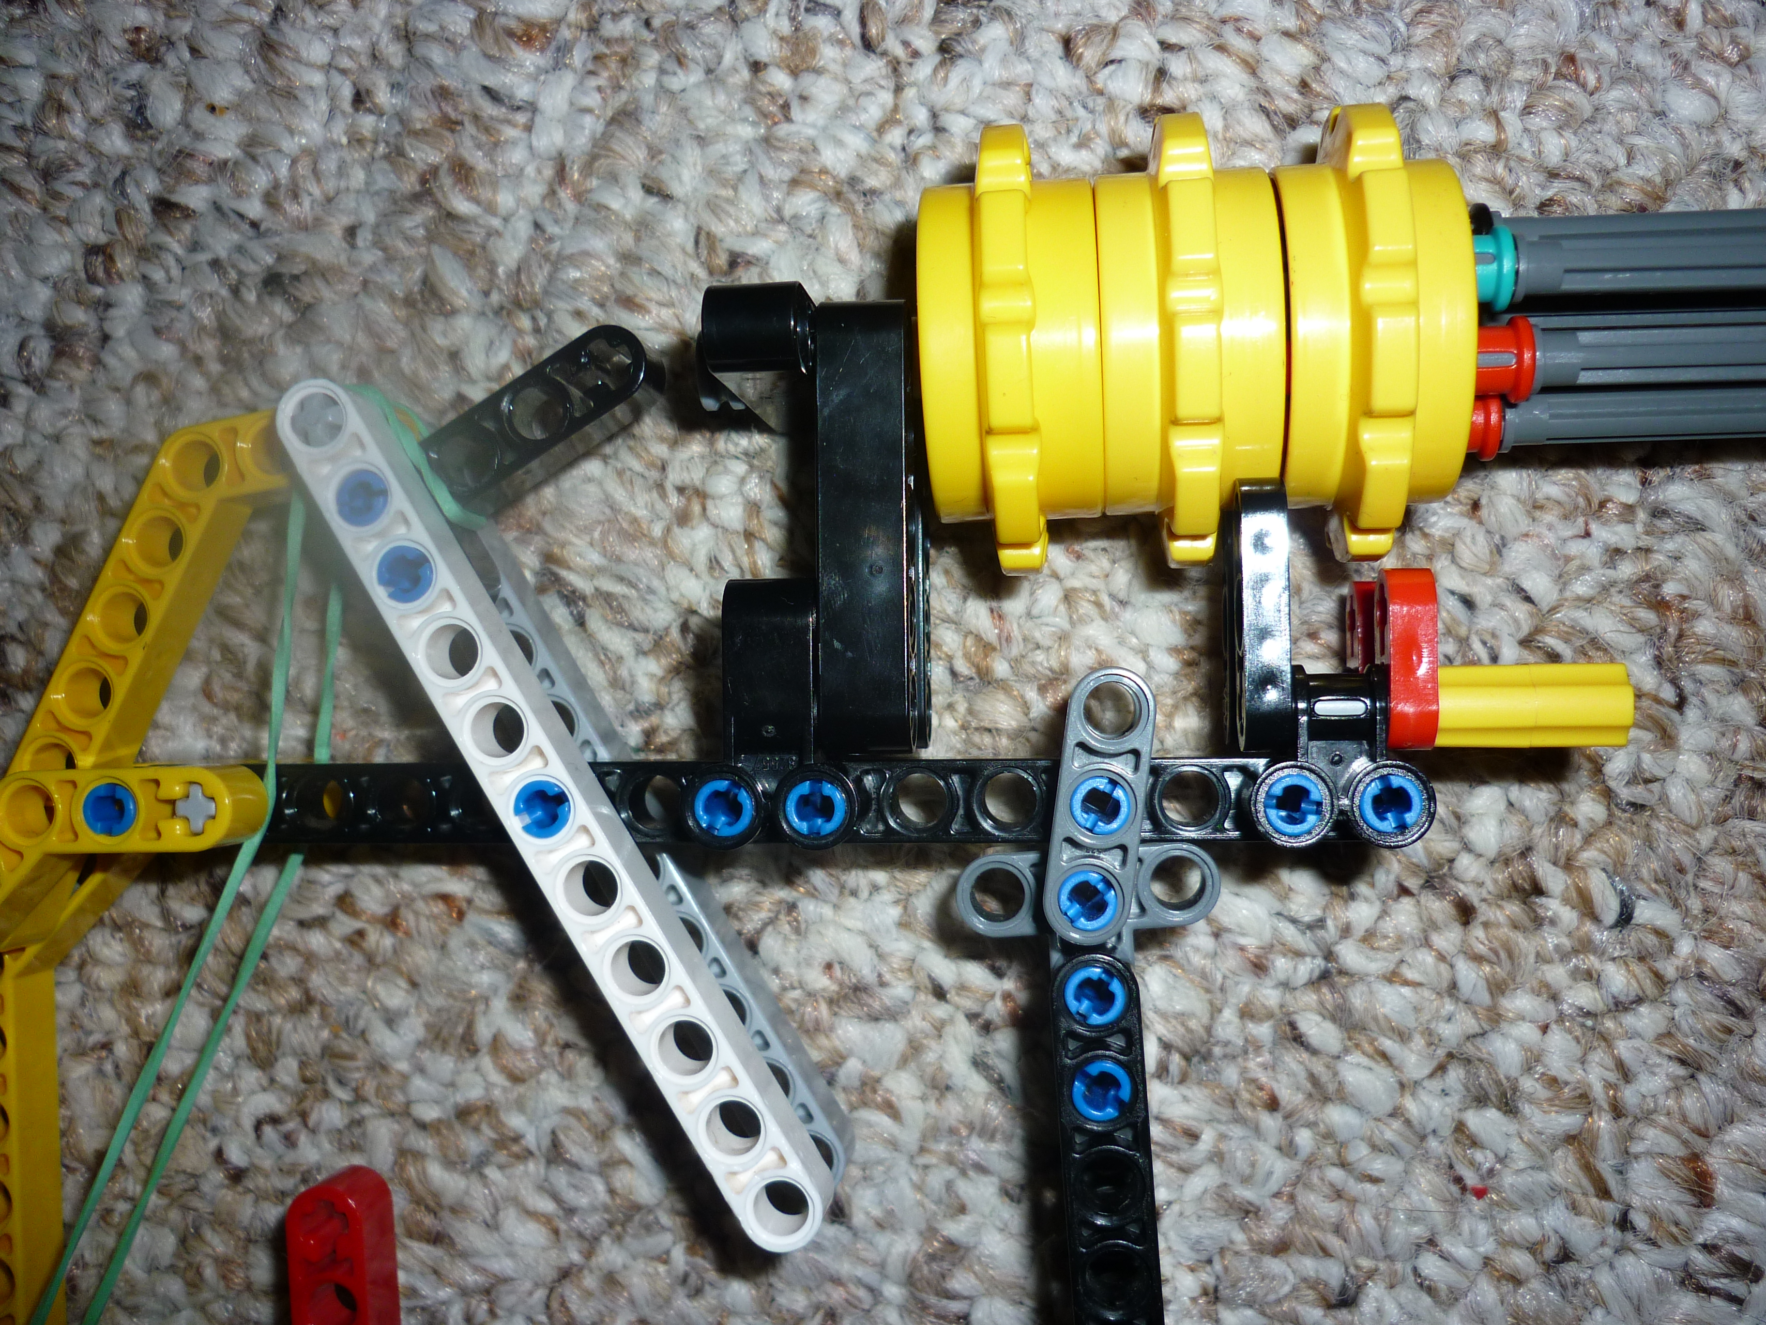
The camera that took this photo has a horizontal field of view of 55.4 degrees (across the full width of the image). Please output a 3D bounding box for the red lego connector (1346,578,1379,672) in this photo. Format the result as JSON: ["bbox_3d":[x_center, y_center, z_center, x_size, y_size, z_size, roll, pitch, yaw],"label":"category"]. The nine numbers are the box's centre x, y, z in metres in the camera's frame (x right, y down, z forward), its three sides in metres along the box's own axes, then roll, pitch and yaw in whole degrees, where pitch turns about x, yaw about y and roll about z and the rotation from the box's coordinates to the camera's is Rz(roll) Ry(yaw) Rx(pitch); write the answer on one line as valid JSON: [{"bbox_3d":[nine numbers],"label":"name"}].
[{"bbox_3d":[0.046,0.000,0.159,0.004,0.007,0.015,-1,89,6],"label":"red lego connector"}]

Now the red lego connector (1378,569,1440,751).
[{"bbox_3d":[0.044,0.000,0.143,0.004,0.007,0.015,-1,89,6],"label":"red lego connector"}]

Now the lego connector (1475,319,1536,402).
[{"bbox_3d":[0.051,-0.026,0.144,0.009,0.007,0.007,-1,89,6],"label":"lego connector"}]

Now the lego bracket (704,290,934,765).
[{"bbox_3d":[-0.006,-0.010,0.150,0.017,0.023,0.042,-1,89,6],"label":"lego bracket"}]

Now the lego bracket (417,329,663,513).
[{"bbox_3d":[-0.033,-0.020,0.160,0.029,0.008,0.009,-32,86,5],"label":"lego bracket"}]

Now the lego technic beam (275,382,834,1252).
[{"bbox_3d":[-0.029,0.013,0.151,0.007,0.008,0.087,-32,86,5],"label":"lego technic beam"}]

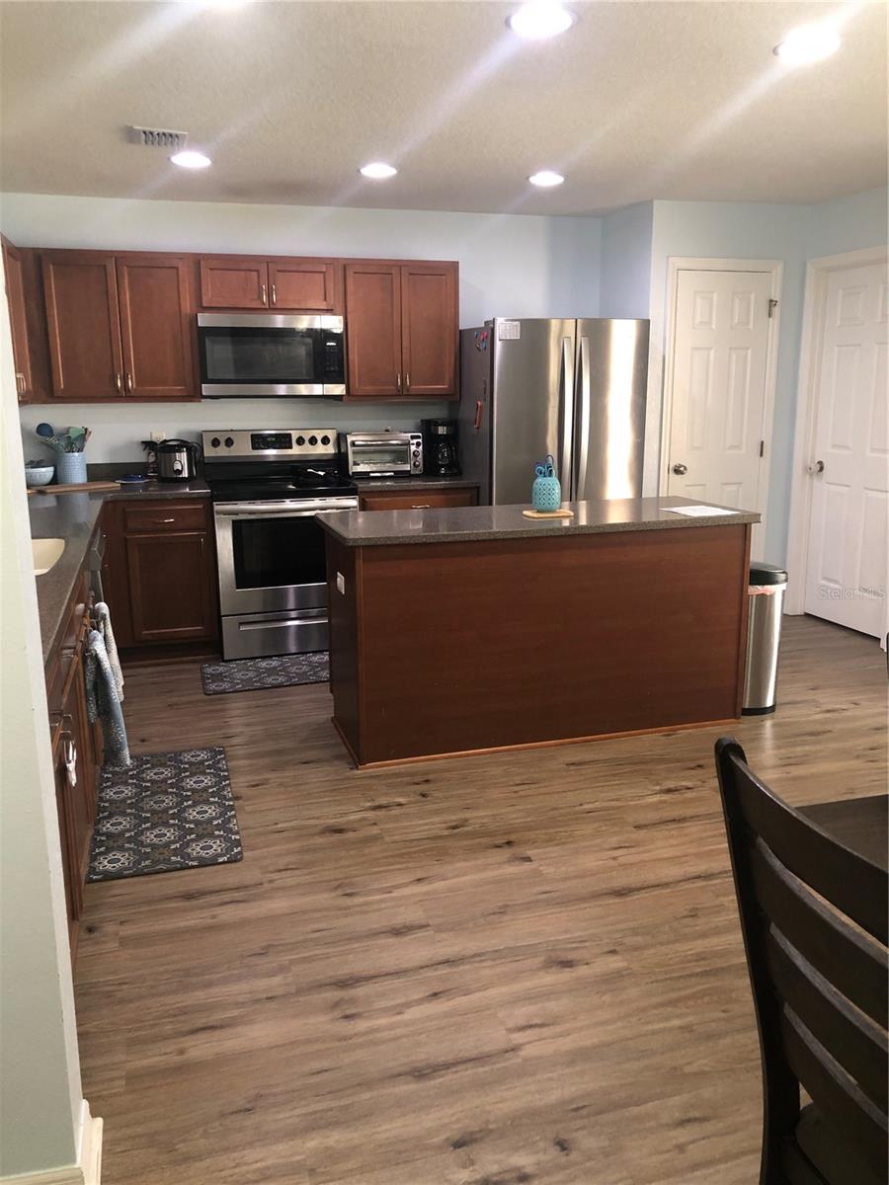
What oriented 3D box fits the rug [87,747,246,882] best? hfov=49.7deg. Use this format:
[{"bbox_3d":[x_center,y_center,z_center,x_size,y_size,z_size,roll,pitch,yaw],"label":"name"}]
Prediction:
[{"bbox_3d":[-0.993,0.755,3.379,0.490,0.012,0.990,-4,13,-16],"label":"rug"}]

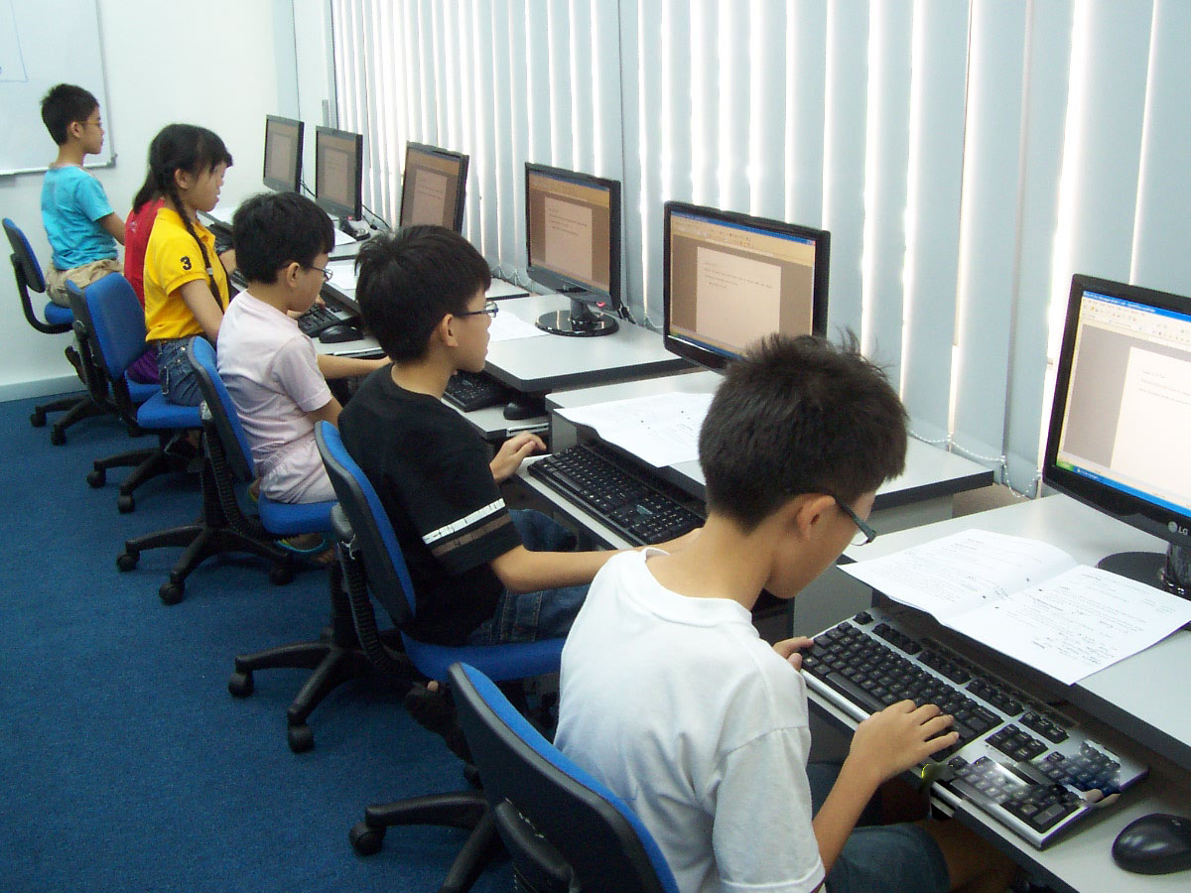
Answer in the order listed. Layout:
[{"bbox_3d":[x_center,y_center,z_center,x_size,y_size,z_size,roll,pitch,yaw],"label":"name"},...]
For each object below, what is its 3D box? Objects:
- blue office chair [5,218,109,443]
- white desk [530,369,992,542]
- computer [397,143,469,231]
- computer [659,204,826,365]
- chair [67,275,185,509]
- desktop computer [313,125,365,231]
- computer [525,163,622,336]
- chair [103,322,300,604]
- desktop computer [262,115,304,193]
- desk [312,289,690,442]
[{"bbox_3d":[-2.016,-0.493,5.016,0.590,0.860,0.560,-10,20,-25],"label":"blue office chair"},{"bbox_3d":[0.240,0.329,2.525,0.570,0.740,0.844,-10,20,-25],"label":"white desk"},{"bbox_3d":[-0.500,-0.776,4.157,0.210,0.391,0.445,-11,20,-29],"label":"computer"},{"bbox_3d":[0.313,-0.265,2.527,0.210,0.387,0.445,-13,21,-33],"label":"computer"},{"bbox_3d":[-1.475,-0.230,4.315,0.590,0.770,0.560,-10,20,-25],"label":"chair"},{"bbox_3d":[-0.962,-1.020,4.937,0.210,0.394,0.445,-12,21,-29],"label":"desktop computer"},{"bbox_3d":[-0.031,-0.514,3.308,0.210,0.396,0.445,-11,21,-29],"label":"computer"},{"bbox_3d":[-1.128,-0.059,3.598,0.590,0.870,0.560,-3,18,-6],"label":"chair"},{"bbox_3d":[-1.390,-1.292,5.813,0.210,0.391,0.445,-12,21,-30],"label":"desktop computer"},{"bbox_3d":[-0.199,0.067,3.366,0.570,0.740,0.846,-10,20,-25],"label":"desk"}]

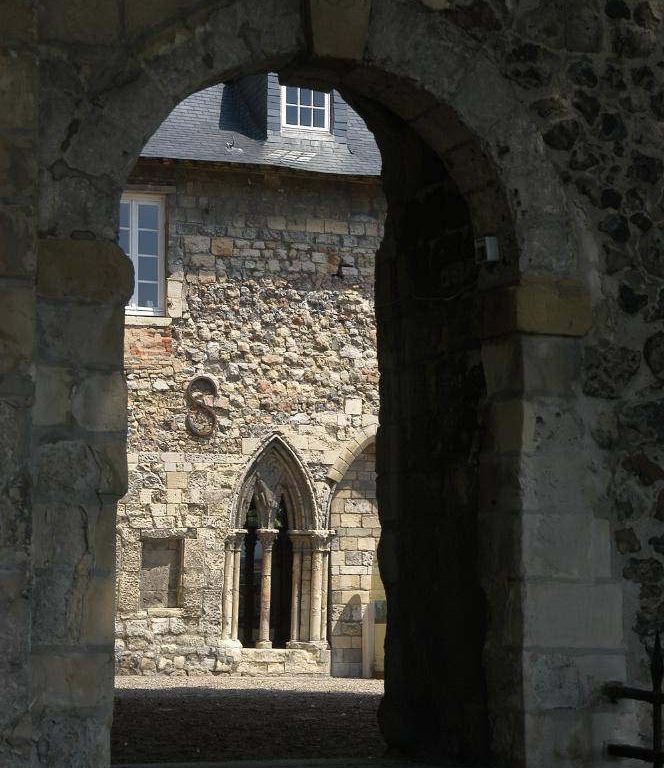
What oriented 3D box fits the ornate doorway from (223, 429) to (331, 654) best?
[{"bbox_3d":[-0.845,2.489,32.500,1.583,3.313,0.500,3,-7,-20],"label":"ornate doorway"}]

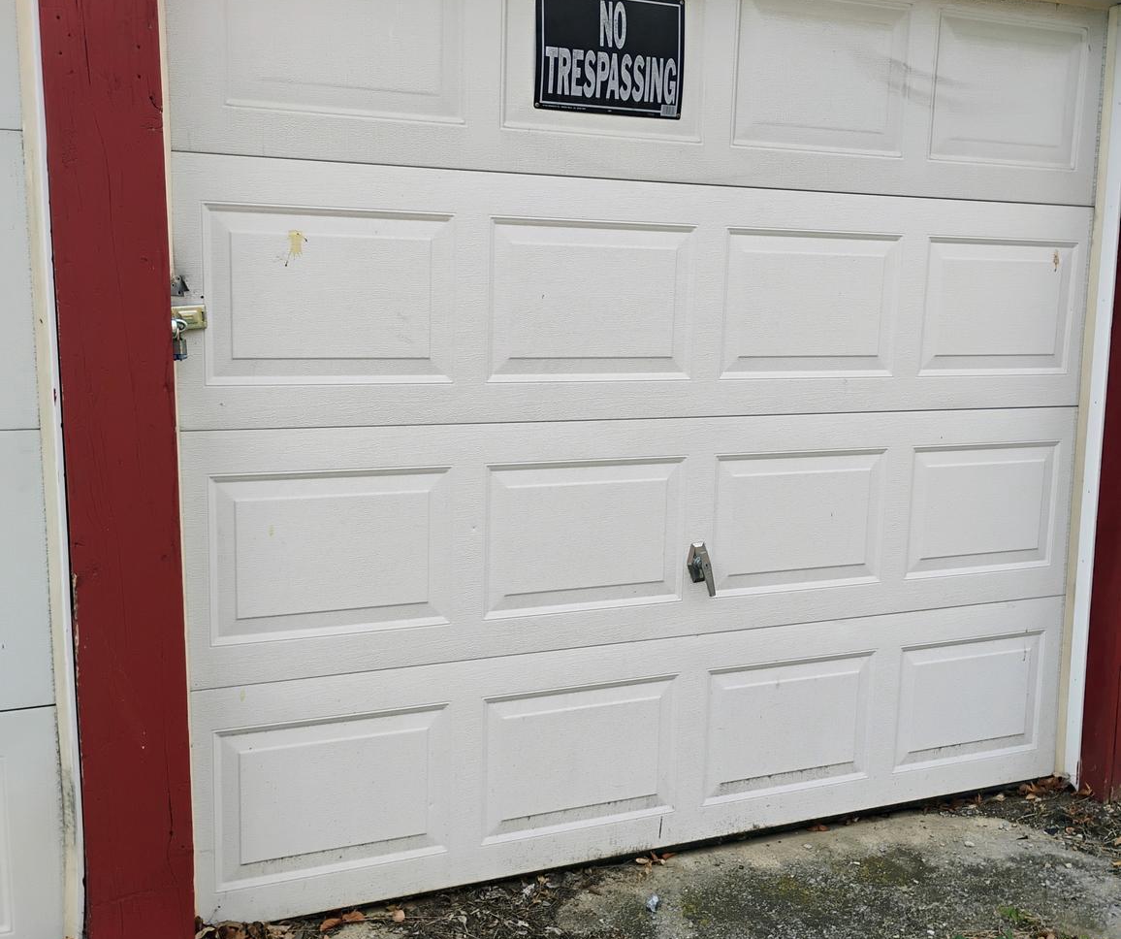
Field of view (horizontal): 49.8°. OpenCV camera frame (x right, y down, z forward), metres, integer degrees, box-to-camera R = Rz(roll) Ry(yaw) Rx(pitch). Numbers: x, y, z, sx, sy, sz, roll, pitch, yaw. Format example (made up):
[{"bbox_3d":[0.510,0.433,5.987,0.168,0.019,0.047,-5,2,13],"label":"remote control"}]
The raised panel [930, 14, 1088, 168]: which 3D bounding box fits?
[{"bbox_3d":[1.144,-0.957,3.072,0.492,0.363,0.025,-2,9,-24],"label":"raised panel"}]

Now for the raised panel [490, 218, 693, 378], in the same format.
[{"bbox_3d":[0.078,-0.372,2.684,0.493,0.341,0.020,-3,10,-24],"label":"raised panel"}]

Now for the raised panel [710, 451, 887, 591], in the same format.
[{"bbox_3d":[0.603,0.130,3.004,0.490,0.337,0.020,-3,10,-24],"label":"raised panel"}]

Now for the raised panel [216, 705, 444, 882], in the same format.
[{"bbox_3d":[-0.485,0.701,2.612,0.501,0.339,0.025,-2,9,-24],"label":"raised panel"}]

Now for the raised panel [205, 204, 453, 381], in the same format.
[{"bbox_3d":[-0.458,-0.348,2.446,0.493,0.341,0.020,-3,10,-24],"label":"raised panel"}]

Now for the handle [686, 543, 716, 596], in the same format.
[{"bbox_3d":[0.341,0.235,2.875,0.046,0.115,0.056,-3,10,-24],"label":"handle"}]

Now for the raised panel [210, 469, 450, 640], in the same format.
[{"bbox_3d":[-0.470,0.177,2.528,0.490,0.337,0.020,-3,10,-24],"label":"raised panel"}]

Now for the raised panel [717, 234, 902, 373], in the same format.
[{"bbox_3d":[0.615,-0.395,2.921,0.493,0.341,0.020,-3,10,-24],"label":"raised panel"}]

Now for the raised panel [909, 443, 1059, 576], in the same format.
[{"bbox_3d":[1.139,0.106,3.242,0.490,0.337,0.020,-3,10,-24],"label":"raised panel"}]

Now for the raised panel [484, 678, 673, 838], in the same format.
[{"bbox_3d":[0.052,0.677,2.849,0.501,0.339,0.025,-2,9,-24],"label":"raised panel"}]

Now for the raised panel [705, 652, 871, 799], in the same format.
[{"bbox_3d":[0.589,0.654,3.085,0.501,0.339,0.025,-2,9,-24],"label":"raised panel"}]

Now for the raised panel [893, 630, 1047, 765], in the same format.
[{"bbox_3d":[1.127,0.631,3.322,0.501,0.339,0.025,-2,9,-24],"label":"raised panel"}]

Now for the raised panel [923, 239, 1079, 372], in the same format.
[{"bbox_3d":[1.151,-0.420,3.162,0.507,0.350,0.025,-2,9,-24],"label":"raised panel"}]

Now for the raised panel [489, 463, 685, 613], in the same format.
[{"bbox_3d":[0.066,0.153,2.766,0.490,0.337,0.020,-3,10,-24],"label":"raised panel"}]

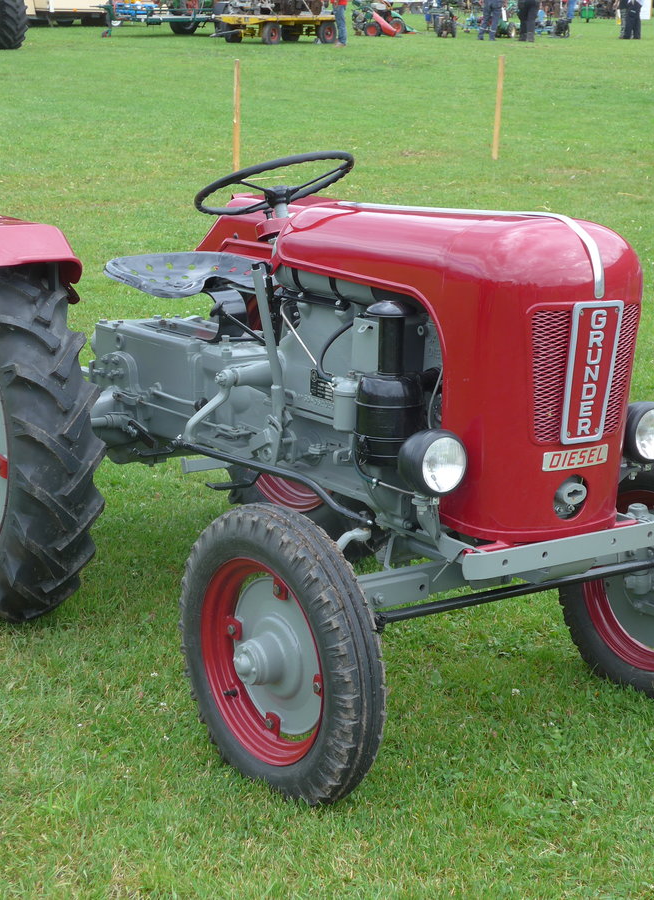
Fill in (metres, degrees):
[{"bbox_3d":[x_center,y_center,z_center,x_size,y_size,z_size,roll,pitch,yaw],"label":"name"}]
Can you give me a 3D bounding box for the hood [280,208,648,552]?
[{"bbox_3d":[0.268,-0.230,3.921,0.365,0.650,0.920,-8,19,-34],"label":"hood"}]

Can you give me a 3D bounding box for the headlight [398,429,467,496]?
[{"bbox_3d":[0.207,0.026,3.548,0.130,0.130,0.110,-8,19,-34],"label":"headlight"}]

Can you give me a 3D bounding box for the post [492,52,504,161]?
[{"bbox_3d":[1.481,-2.946,15.546,0.047,0.893,0.040,2,15,0],"label":"post"}]

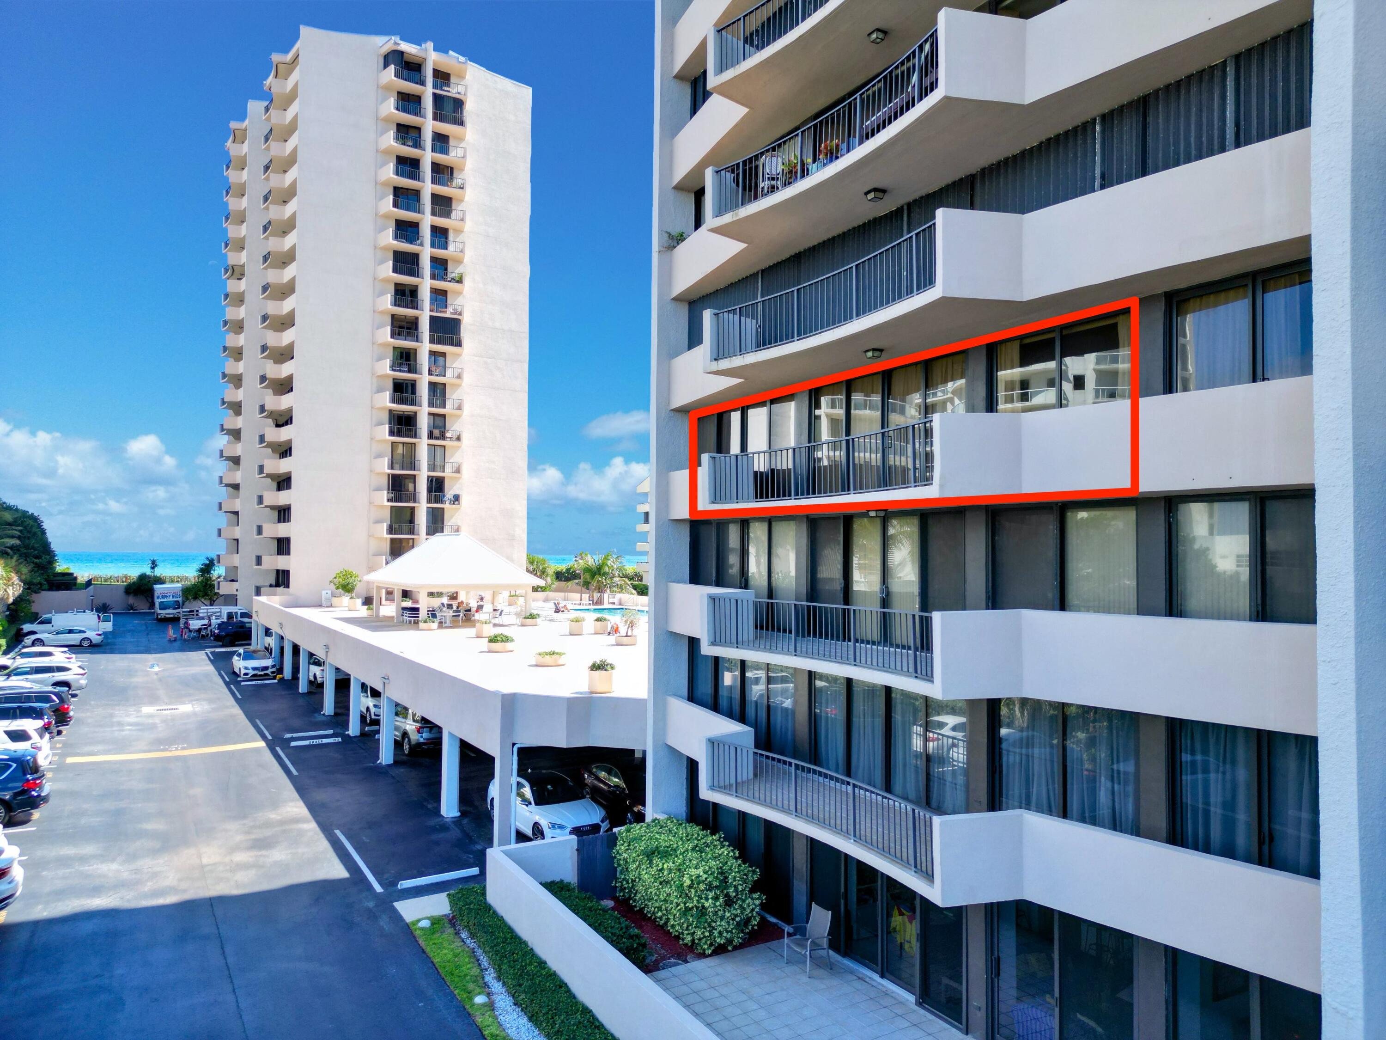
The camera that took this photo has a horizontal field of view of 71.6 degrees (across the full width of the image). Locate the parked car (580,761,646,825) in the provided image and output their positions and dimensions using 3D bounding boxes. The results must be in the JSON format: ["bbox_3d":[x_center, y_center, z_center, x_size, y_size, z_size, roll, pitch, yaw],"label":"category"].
[{"bbox_3d":[-1.615,7.560,27.123,1.840,1.450,4.720,2,-2,-28],"label":"parked car"}]

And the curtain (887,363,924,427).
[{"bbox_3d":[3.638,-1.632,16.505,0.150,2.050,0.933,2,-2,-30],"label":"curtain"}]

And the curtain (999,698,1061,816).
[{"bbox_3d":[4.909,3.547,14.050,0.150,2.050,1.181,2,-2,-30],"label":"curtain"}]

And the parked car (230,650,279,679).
[{"bbox_3d":[-25.771,8.344,56.495,1.920,1.480,5.200,2,-2,-31],"label":"parked car"}]

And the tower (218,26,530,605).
[{"bbox_3d":[-31.454,-14.009,93.781,21.000,48.800,33.000,2,-2,-30],"label":"tower"}]

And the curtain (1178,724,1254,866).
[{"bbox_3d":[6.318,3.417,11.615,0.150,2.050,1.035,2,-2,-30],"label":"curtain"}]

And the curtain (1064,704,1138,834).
[{"bbox_3d":[5.576,3.599,13.173,0.120,2.252,1.113,2,-2,-29],"label":"curtain"}]

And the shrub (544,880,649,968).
[{"bbox_3d":[-2.187,7.944,18.828,1.378,0.424,4.319,2,-2,-29],"label":"shrub"}]

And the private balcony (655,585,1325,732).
[{"bbox_3d":[2.571,1.847,15.612,2.250,1.139,14.750,2,-2,-30],"label":"private balcony"}]

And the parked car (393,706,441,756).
[{"bbox_3d":[-10.055,7.561,35.923,2.000,1.770,5.030,2,-2,-30],"label":"parked car"}]

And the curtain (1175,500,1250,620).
[{"bbox_3d":[6.397,0.899,11.834,0.120,2.266,0.901,2,-2,-29],"label":"curtain"}]

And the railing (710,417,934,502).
[{"bbox_3d":[1.858,-0.813,15.349,0.345,0.888,6.015,2,-2,-29],"label":"railing"}]

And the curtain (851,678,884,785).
[{"bbox_3d":[3.206,3.732,17.417,0.120,2.252,0.928,2,-2,-29],"label":"curtain"}]

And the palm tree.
[{"bbox_3d":[-6.657,4.316,70.987,4.315,3.995,4.099,0,-2,0],"label":"palm tree"}]

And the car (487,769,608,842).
[{"bbox_3d":[-3.925,7.527,25.724,1.850,1.380,4.700,2,-2,-32],"label":"car"}]

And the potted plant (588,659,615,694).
[{"bbox_3d":[-2.200,3.729,23.023,0.610,0.800,0.610,1,-2,-5],"label":"potted plant"}]

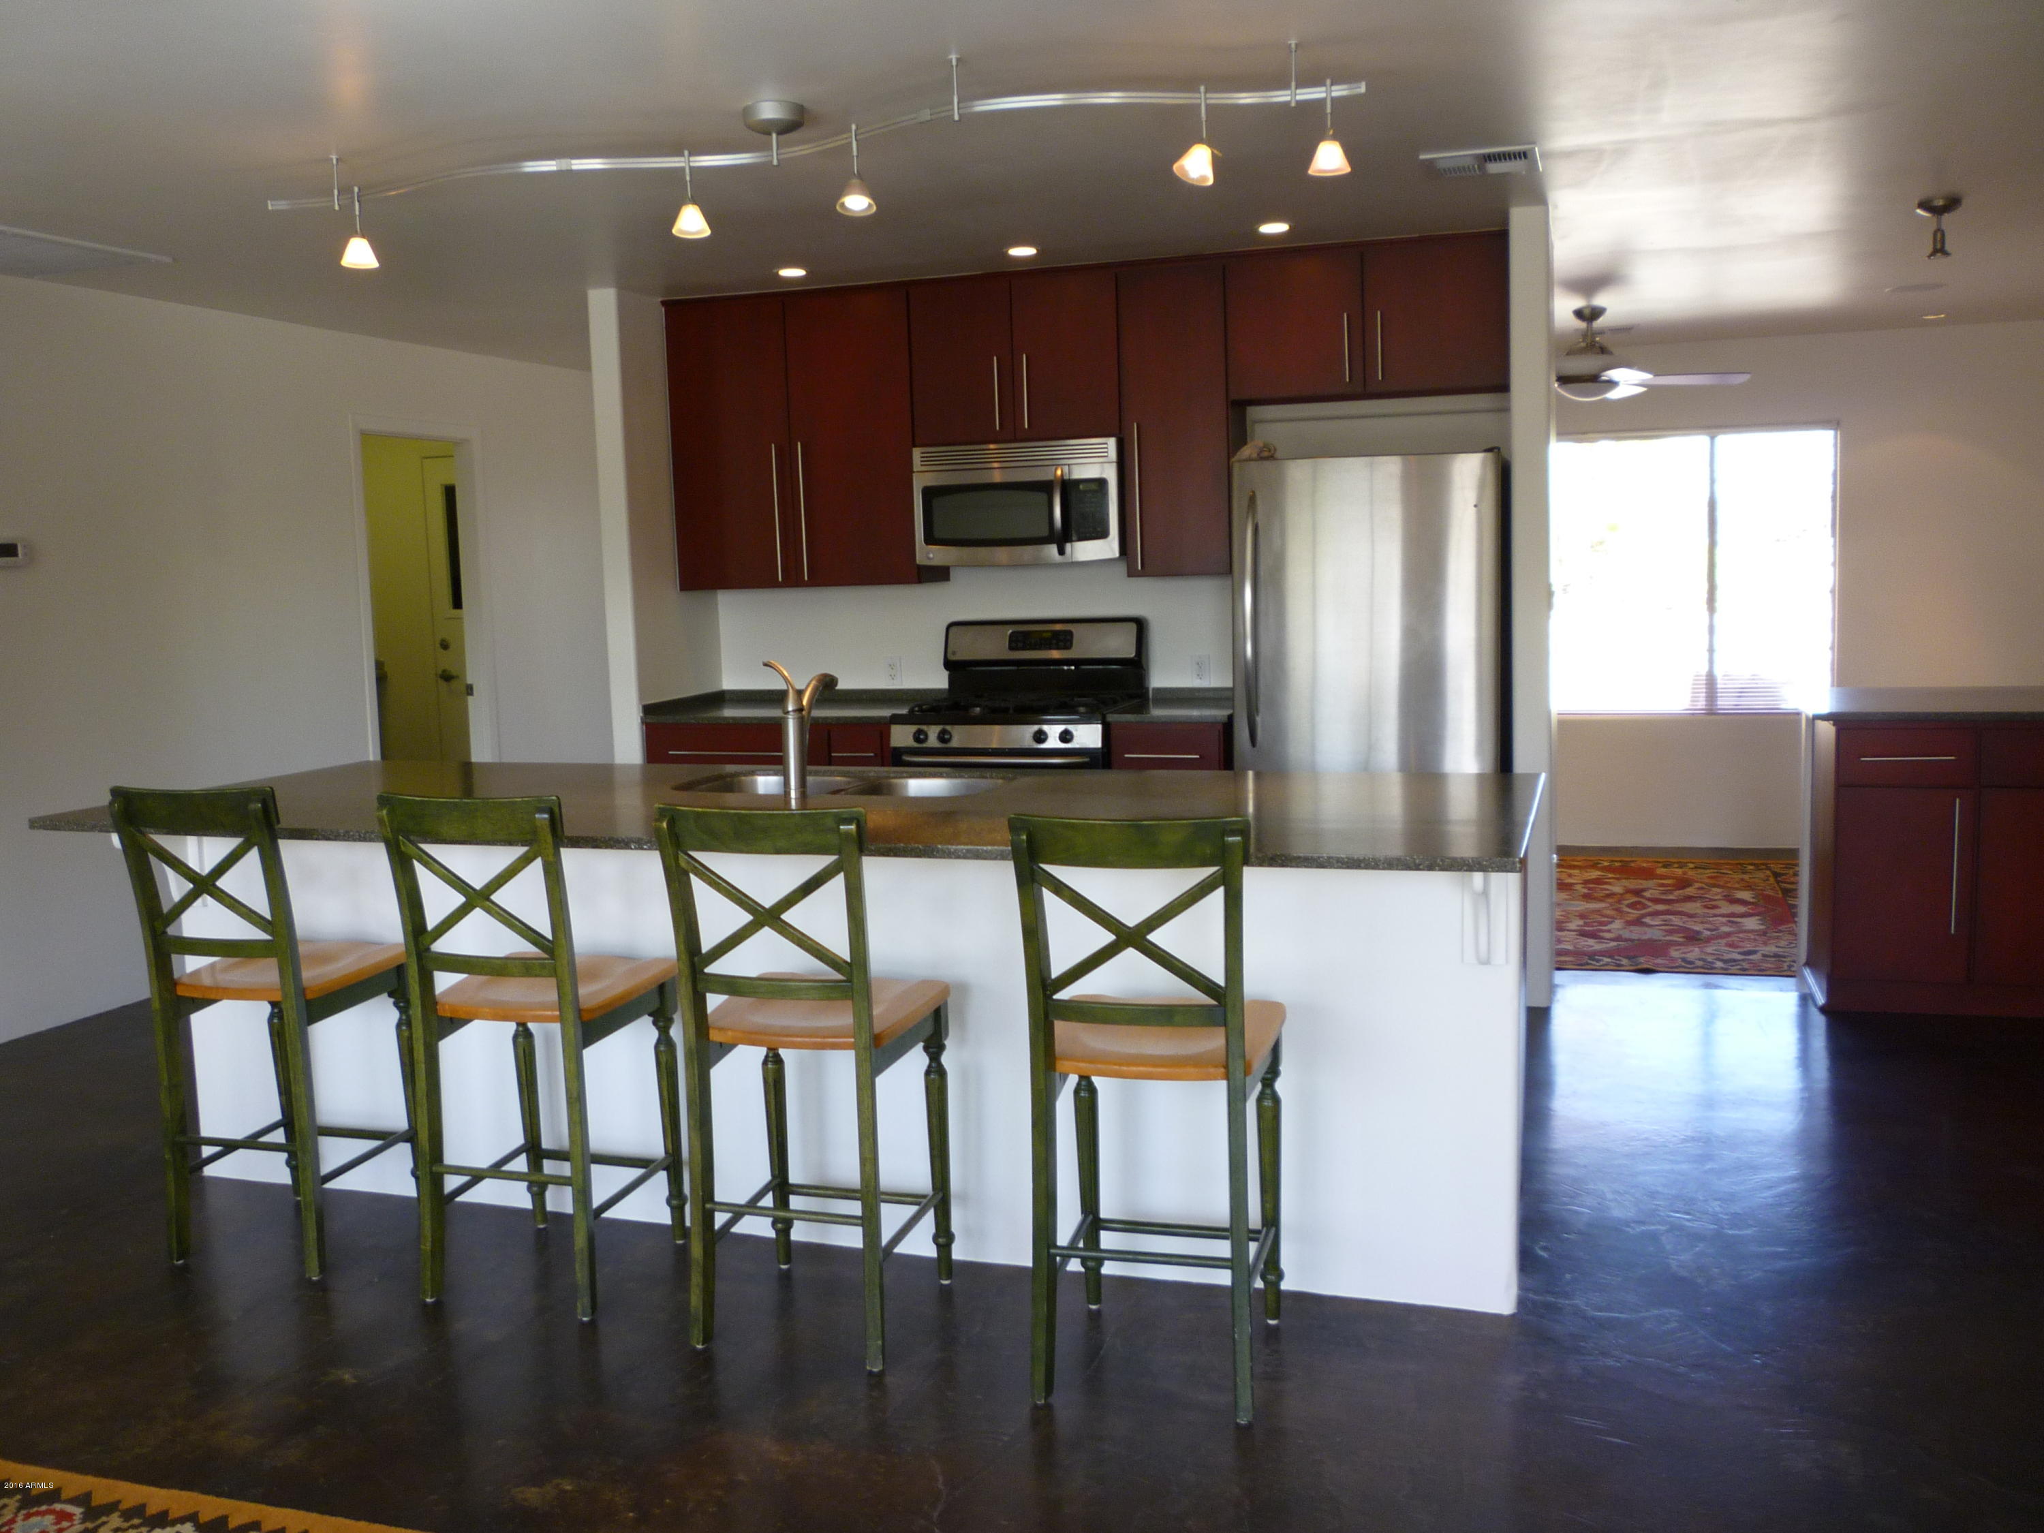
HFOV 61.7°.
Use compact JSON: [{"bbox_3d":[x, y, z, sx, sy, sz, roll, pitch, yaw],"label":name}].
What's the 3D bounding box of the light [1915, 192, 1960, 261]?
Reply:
[{"bbox_3d":[2.785,-1.627,5.202,0.137,0.170,0.137,1,6,19],"label":"light"}]

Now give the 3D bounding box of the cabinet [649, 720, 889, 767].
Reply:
[{"bbox_3d":[-0.808,0.258,6.519,1.000,0.880,0.610,1,7,18],"label":"cabinet"}]

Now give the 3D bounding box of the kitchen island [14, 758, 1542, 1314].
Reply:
[{"bbox_3d":[-0.527,0.523,4.018,3.306,0.914,1.145,1,7,18],"label":"kitchen island"}]

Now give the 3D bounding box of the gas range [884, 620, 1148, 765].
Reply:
[{"bbox_3d":[0.011,0.108,6.174,0.760,1.210,0.690,1,7,18],"label":"gas range"}]

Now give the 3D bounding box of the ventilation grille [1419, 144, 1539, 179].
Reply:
[{"bbox_3d":[1.223,-1.593,4.540,0.293,0.022,0.288,1,6,19],"label":"ventilation grille"}]

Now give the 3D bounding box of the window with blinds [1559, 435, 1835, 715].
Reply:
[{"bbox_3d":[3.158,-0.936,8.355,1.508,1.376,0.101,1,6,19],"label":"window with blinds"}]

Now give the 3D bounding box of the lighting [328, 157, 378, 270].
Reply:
[{"bbox_3d":[-1.628,-1.348,4.166,0.115,0.270,0.100,1,6,19],"label":"lighting"}]

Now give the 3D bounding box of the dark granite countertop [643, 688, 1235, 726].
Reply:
[{"bbox_3d":[-0.285,-0.220,6.271,2.140,0.085,0.635,1,7,18],"label":"dark granite countertop"}]

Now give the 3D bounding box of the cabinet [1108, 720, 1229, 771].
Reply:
[{"bbox_3d":[0.591,0.278,5.993,0.395,0.880,0.617,1,6,19],"label":"cabinet"}]

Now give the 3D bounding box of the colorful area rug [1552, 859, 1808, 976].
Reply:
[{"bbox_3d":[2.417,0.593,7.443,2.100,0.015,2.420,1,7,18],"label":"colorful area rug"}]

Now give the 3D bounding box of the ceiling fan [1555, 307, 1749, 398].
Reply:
[{"bbox_3d":[2.371,-1.721,7.156,1.380,0.373,1.380,1,6,19],"label":"ceiling fan"}]

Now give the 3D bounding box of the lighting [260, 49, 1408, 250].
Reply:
[{"bbox_3d":[-0.581,-1.312,3.724,2.620,0.280,0.260,1,7,18],"label":"lighting"}]

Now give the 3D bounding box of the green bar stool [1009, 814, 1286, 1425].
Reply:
[{"bbox_3d":[0.237,0.564,3.012,0.410,1.024,0.490,0,7,15],"label":"green bar stool"}]

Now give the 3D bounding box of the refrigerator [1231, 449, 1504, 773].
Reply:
[{"bbox_3d":[1.188,-0.137,5.699,0.822,1.736,0.799,1,6,19],"label":"refrigerator"}]

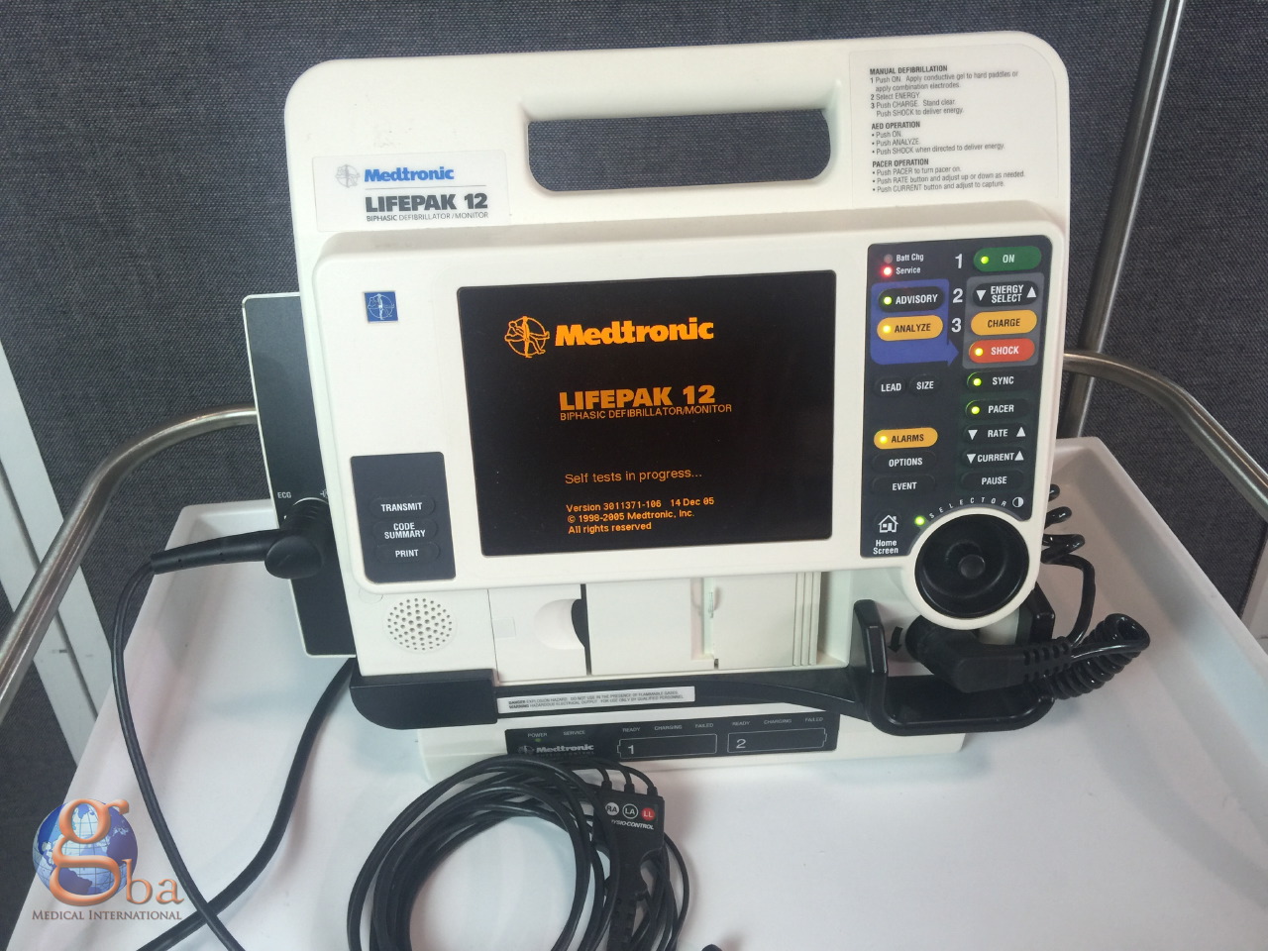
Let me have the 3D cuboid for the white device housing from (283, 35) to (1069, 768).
[{"bbox_3d":[0.020,-0.036,0.546,0.370,0.340,0.180,-2,26,-1],"label":"white device housing"}]

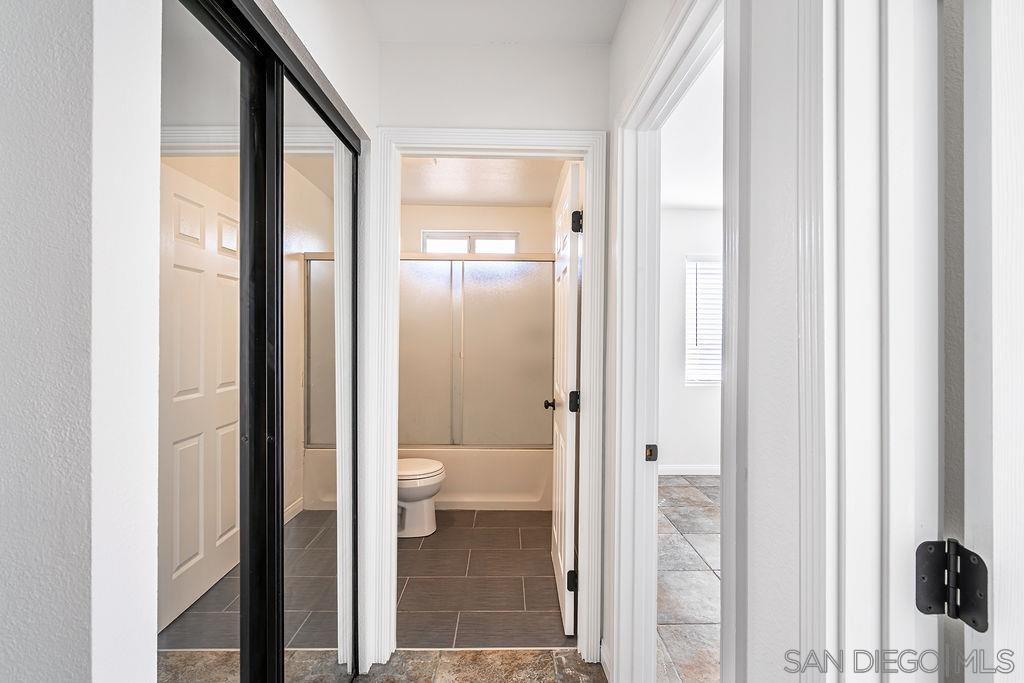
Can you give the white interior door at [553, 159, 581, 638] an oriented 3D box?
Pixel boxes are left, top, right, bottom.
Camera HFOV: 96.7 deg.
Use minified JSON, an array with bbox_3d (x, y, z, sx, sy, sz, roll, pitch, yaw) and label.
[{"bbox_3d":[0.263,0.249,2.323,0.036,2.016,0.755,0,0,0],"label":"white interior door"}]

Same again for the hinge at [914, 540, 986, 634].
[{"bbox_3d":[0.516,0.290,0.536,0.045,0.091,0.046,0,0,-1],"label":"hinge"}]

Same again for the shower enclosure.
[{"bbox_3d":[-0.427,0.304,3.716,1.529,1.905,0.680,0,0,-1],"label":"shower enclosure"}]

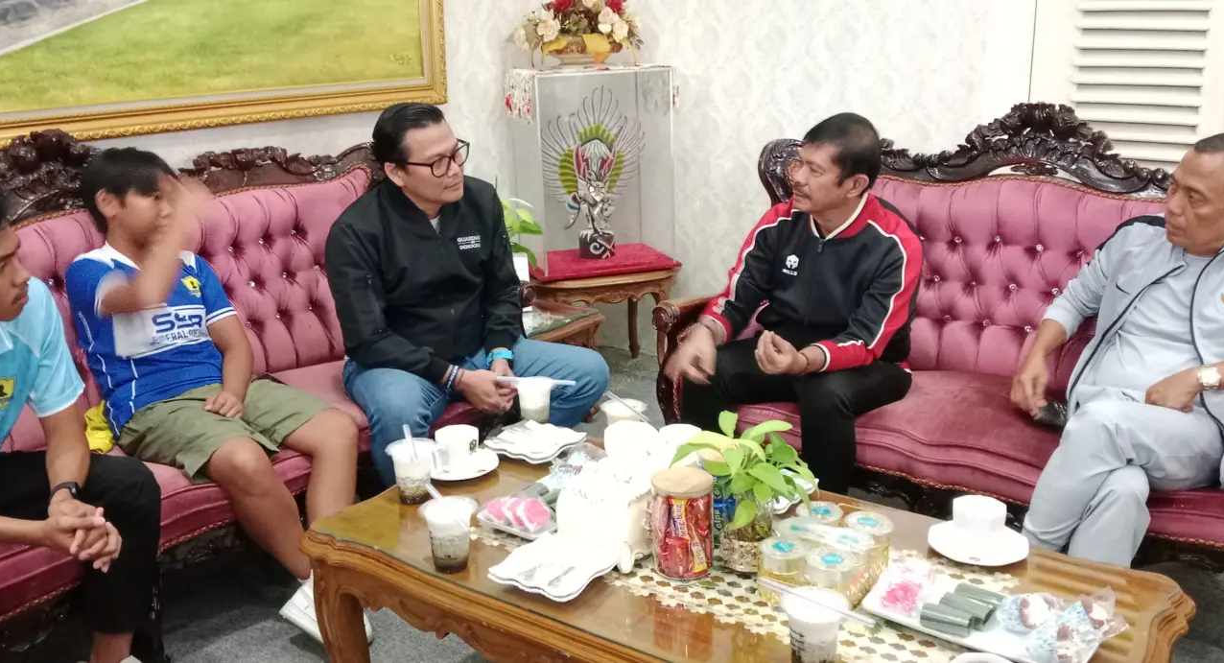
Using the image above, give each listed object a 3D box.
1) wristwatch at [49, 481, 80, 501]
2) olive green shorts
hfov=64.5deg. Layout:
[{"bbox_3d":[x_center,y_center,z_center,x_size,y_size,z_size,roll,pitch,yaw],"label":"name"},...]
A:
[{"bbox_3d":[-0.925,0.271,1.640,0.055,0.056,0.024,-25,46,25],"label":"wristwatch"},{"bbox_3d":[-0.999,0.181,2.469,0.430,0.210,0.430,8,19,30],"label":"olive green shorts"}]

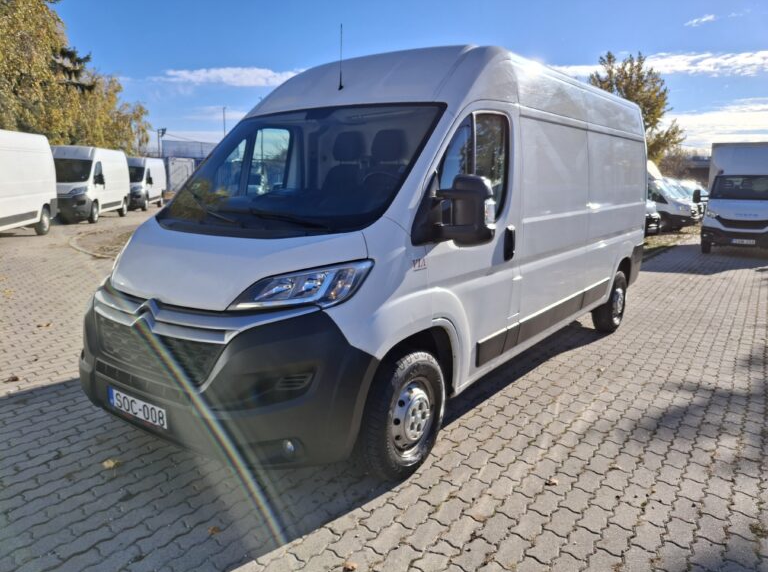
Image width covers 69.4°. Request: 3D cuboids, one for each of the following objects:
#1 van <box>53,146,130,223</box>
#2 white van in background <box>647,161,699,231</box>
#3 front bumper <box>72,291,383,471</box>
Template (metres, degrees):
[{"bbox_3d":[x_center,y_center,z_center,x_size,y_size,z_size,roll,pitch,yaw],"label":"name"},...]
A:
[{"bbox_3d":[-10.570,-3.530,19.070,2.050,2.520,5.900,-2,10,-12],"label":"van"},{"bbox_3d":[9.057,-3.474,21.114,5.600,2.450,2.050,9,14,43],"label":"white van in background"},{"bbox_3d":[-1.026,0.392,3.013,2.020,0.780,0.740,7,13,36],"label":"front bumper"}]

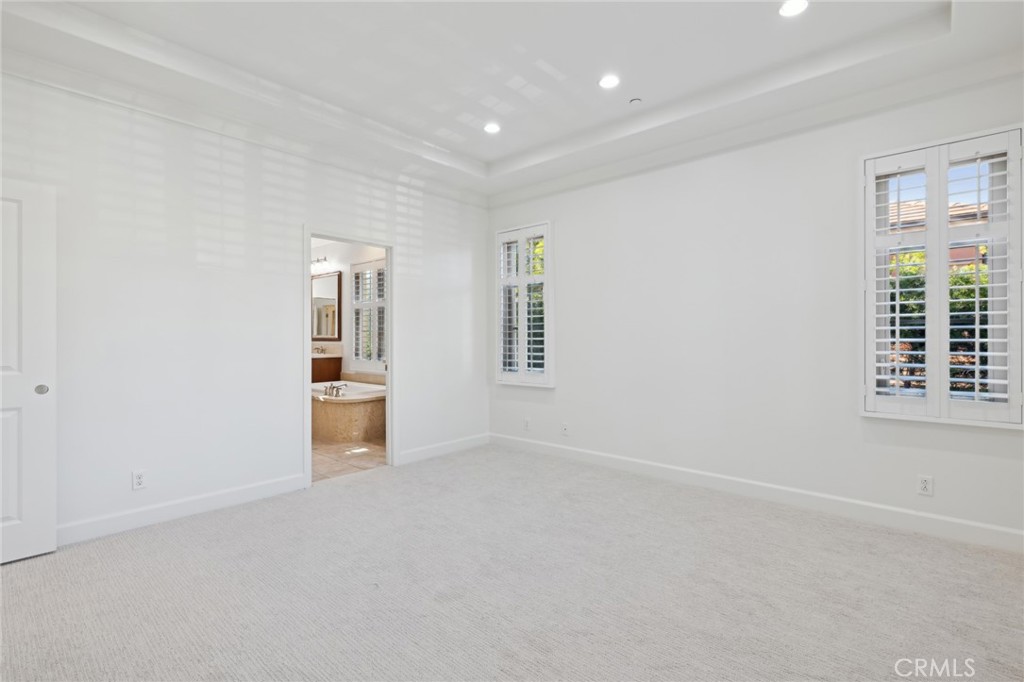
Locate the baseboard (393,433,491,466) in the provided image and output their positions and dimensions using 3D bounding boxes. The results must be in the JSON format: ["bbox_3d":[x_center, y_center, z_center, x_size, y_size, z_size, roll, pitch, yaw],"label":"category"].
[{"bbox_3d":[-0.669,1.108,4.696,0.015,0.120,1.254,0,0,41],"label":"baseboard"}]

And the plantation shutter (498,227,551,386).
[{"bbox_3d":[0.127,-0.367,4.790,0.732,1.669,0.080,0,0,41],"label":"plantation shutter"}]

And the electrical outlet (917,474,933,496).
[{"bbox_3d":[2.500,0.877,2.751,0.071,0.116,0.008,0,0,41],"label":"electrical outlet"}]

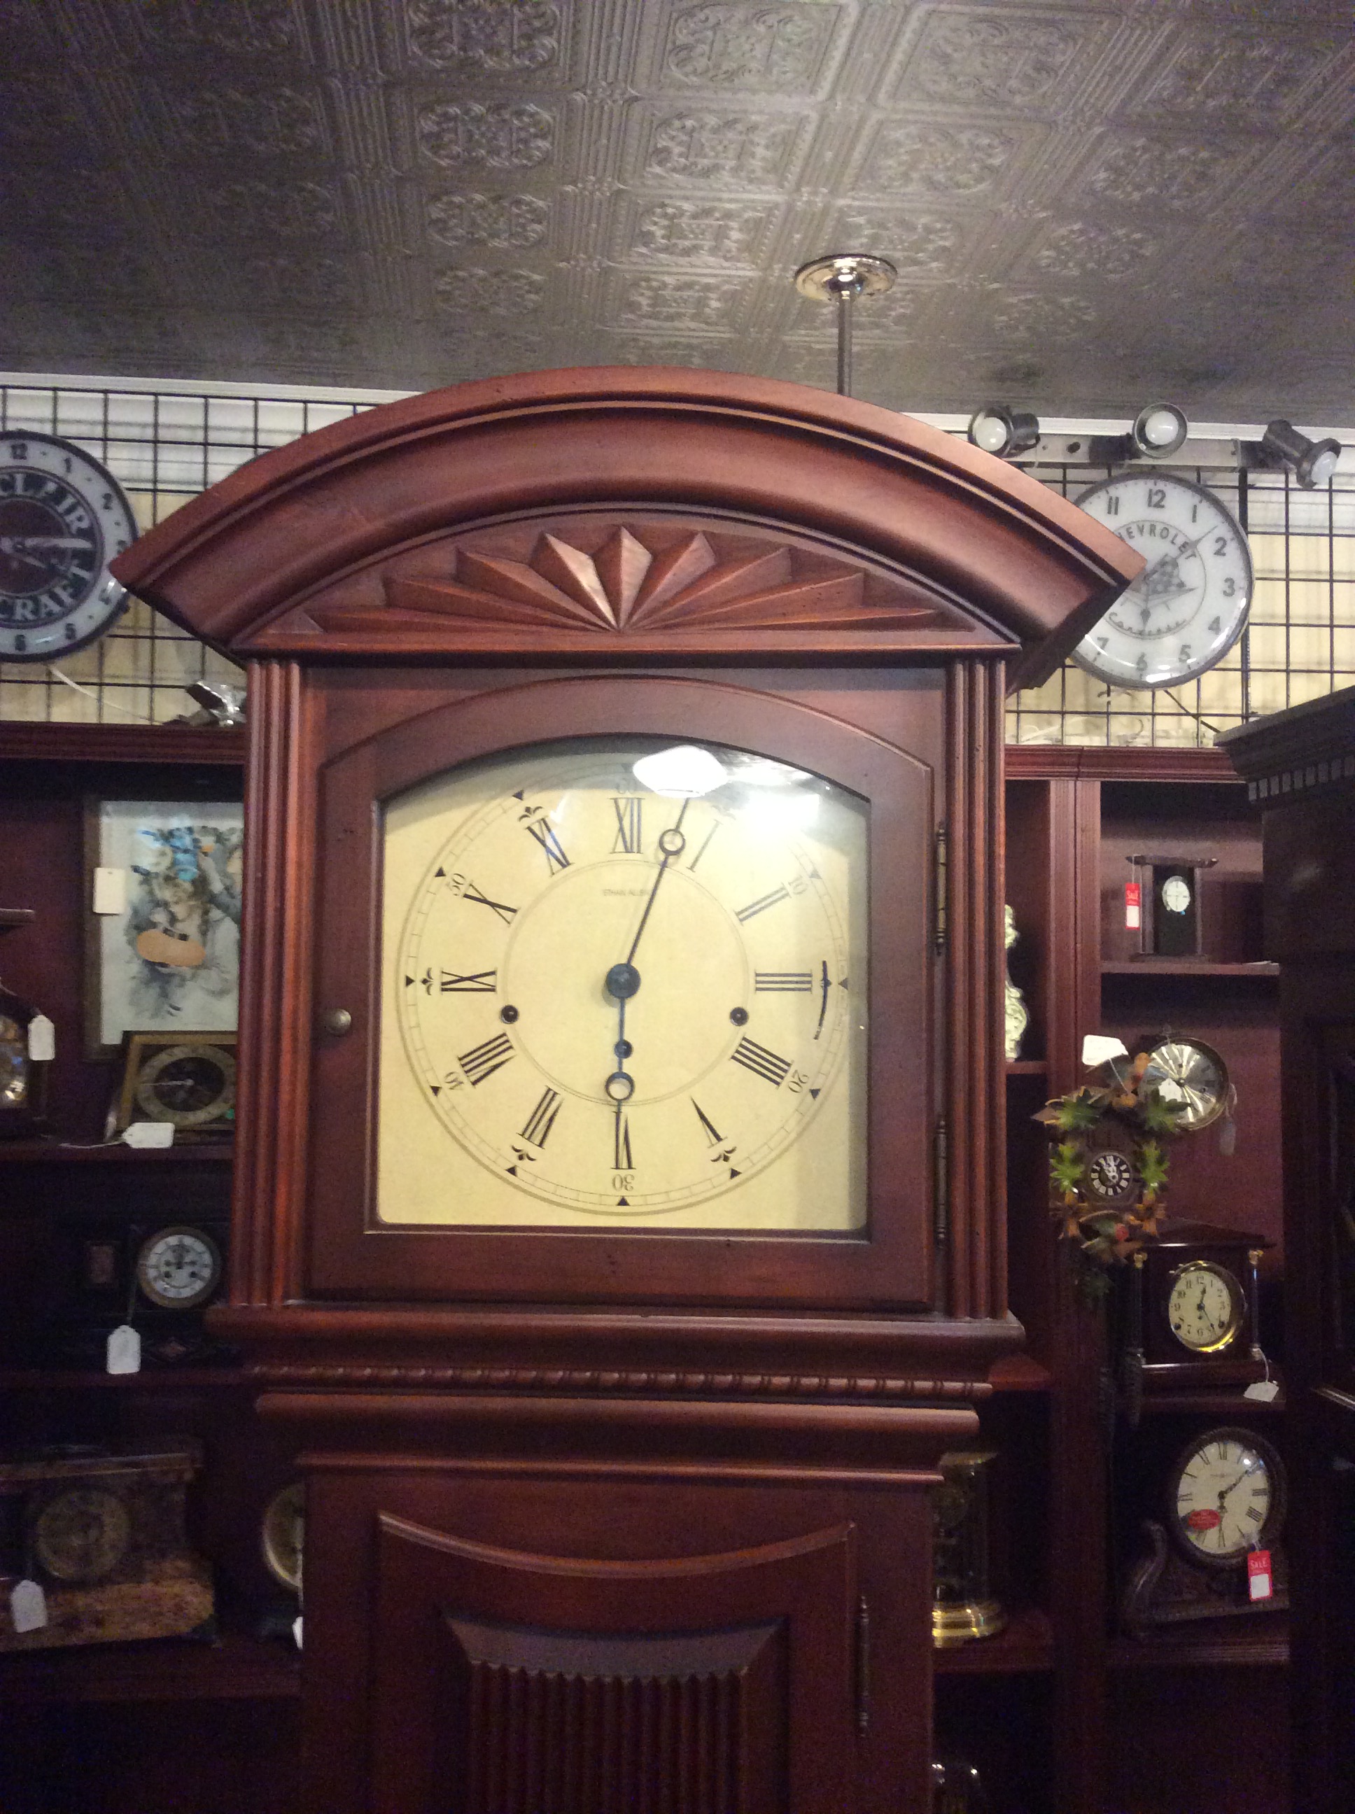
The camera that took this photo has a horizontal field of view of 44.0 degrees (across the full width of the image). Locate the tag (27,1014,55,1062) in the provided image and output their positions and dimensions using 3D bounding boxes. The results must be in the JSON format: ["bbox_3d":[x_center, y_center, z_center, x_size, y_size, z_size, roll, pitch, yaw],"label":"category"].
[{"bbox_3d":[-0.885,0.183,2.330,0.039,0.065,0.004,1,-5,-14],"label":"tag"}]

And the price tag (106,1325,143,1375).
[{"bbox_3d":[-0.756,0.606,2.290,0.044,0.067,0.004,1,-9,-11],"label":"price tag"}]

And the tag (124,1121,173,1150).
[{"bbox_3d":[-0.719,0.311,2.280,0.071,0.038,0.004,1,-28,-9],"label":"tag"}]

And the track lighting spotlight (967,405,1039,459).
[{"bbox_3d":[0.521,-0.756,2.660,0.122,0.085,0.085,-21,12,-42],"label":"track lighting spotlight"}]

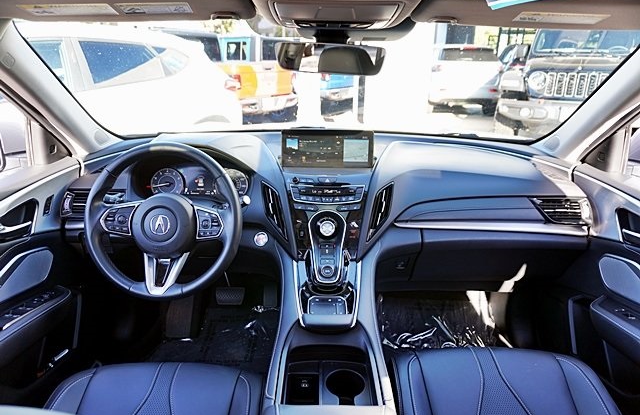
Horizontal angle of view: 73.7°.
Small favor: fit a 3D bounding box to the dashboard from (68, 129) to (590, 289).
[{"bbox_3d":[0.024,-0.007,1.308,1.450,0.430,0.470,0,20,0],"label":"dashboard"}]

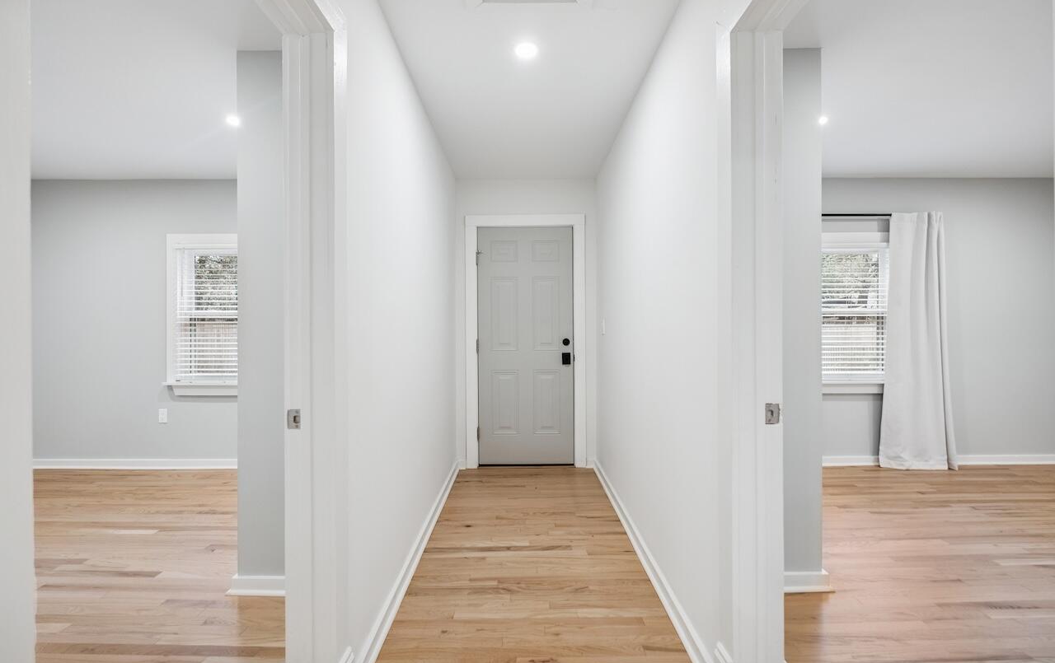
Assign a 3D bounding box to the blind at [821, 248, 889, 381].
[{"bbox_3d":[2.770,-0.167,3.770,0.830,1.170,0.060,0,0,0],"label":"blind"}]

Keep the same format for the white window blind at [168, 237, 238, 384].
[{"bbox_3d":[-2.565,-0.139,3.730,1.010,1.365,0.130,0,0,0],"label":"white window blind"}]

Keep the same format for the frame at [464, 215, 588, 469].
[{"bbox_3d":[-0.017,0.087,3.745,1.018,2.150,0.120,0,0,0],"label":"frame"}]

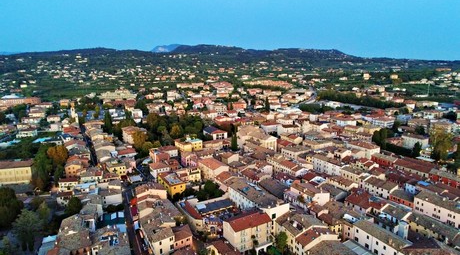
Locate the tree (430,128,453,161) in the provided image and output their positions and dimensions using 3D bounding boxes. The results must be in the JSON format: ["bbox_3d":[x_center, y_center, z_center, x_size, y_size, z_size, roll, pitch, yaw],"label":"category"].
[{"bbox_3d":[148.130,11.830,204.760,12.470,24.740,12.470,0,12,0],"label":"tree"}]

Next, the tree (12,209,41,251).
[{"bbox_3d":[-79.870,41.400,115.190,10.200,17.300,10.200,0,12,0],"label":"tree"}]

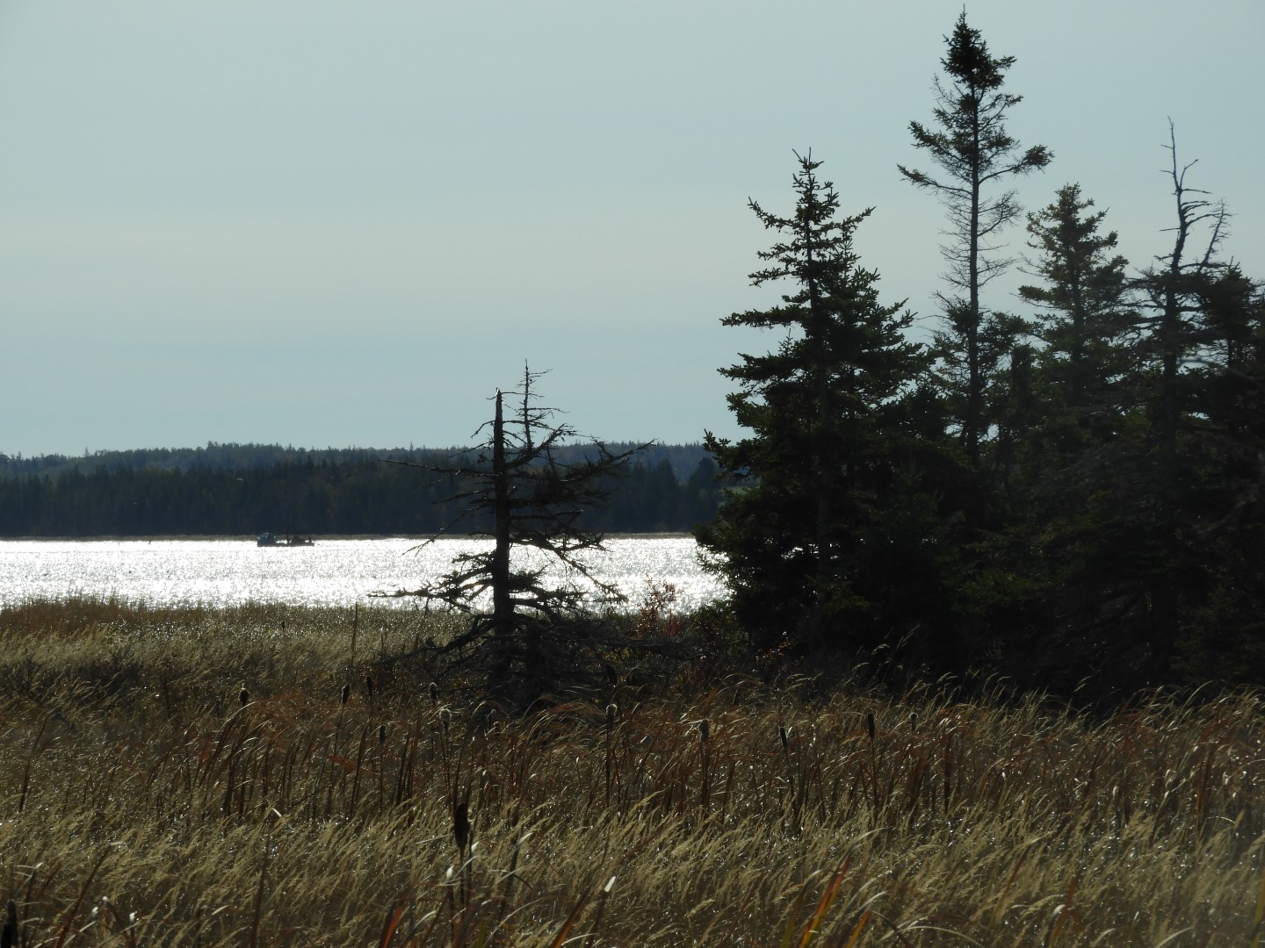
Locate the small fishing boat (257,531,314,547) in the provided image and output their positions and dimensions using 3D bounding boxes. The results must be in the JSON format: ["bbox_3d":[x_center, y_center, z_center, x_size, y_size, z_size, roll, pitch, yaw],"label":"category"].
[{"bbox_3d":[-51.703,9.625,1200.000,8.556,2.581,2.900,0,0,0],"label":"small fishing boat"}]

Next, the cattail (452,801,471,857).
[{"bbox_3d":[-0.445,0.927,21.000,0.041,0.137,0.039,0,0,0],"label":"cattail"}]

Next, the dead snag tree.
[{"bbox_3d":[-1.101,0.573,74.000,2.483,3.193,2.300,0,0,0],"label":"dead snag tree"}]

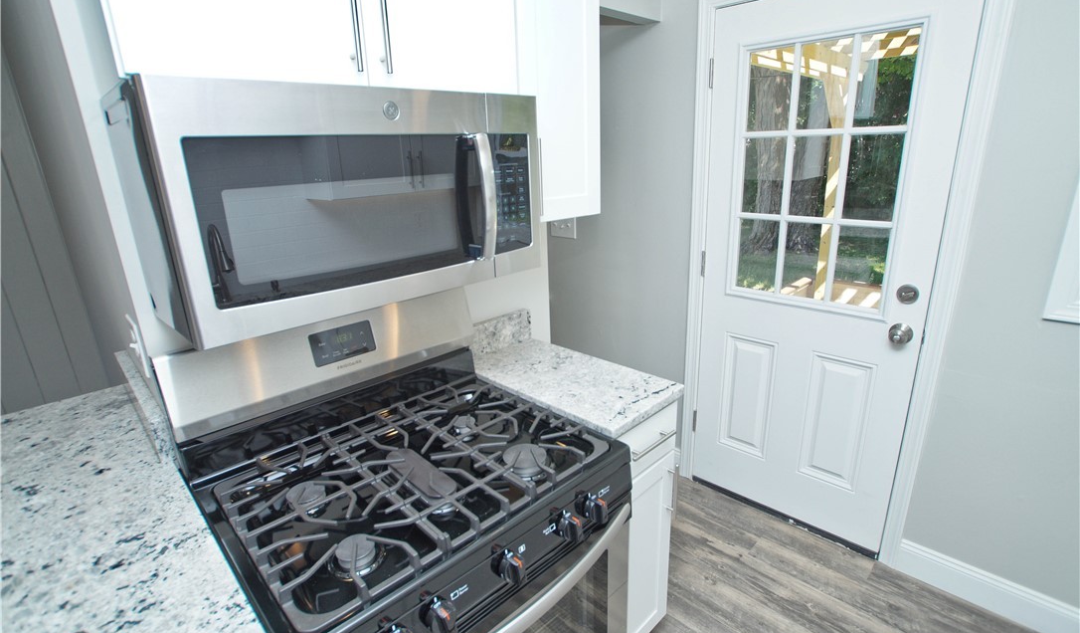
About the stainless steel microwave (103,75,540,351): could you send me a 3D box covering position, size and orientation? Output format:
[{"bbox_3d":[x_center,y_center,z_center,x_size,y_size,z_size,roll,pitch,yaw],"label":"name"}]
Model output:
[{"bbox_3d":[-0.407,-0.261,1.093,0.757,0.400,0.409,-18,23,-42],"label":"stainless steel microwave"}]

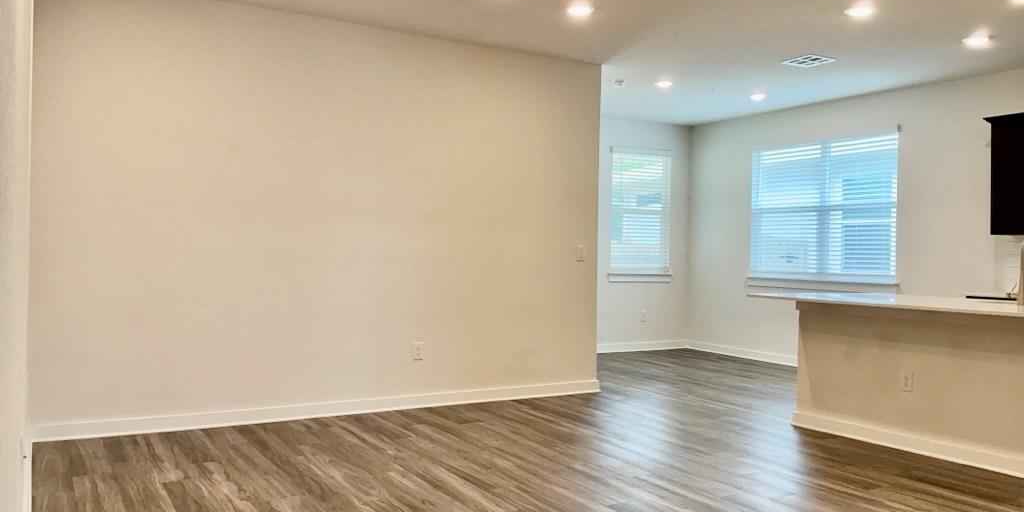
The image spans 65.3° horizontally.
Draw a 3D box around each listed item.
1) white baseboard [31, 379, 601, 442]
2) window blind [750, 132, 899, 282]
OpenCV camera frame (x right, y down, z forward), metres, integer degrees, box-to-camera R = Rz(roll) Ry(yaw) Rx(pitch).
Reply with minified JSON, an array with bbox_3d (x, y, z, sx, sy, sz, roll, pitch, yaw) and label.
[{"bbox_3d":[-1.031,1.066,5.717,4.123,0.110,0.020,1,0,-30],"label":"white baseboard"},{"bbox_3d":[3.170,-0.486,8.295,0.060,1.464,1.809,1,0,-30],"label":"window blind"}]

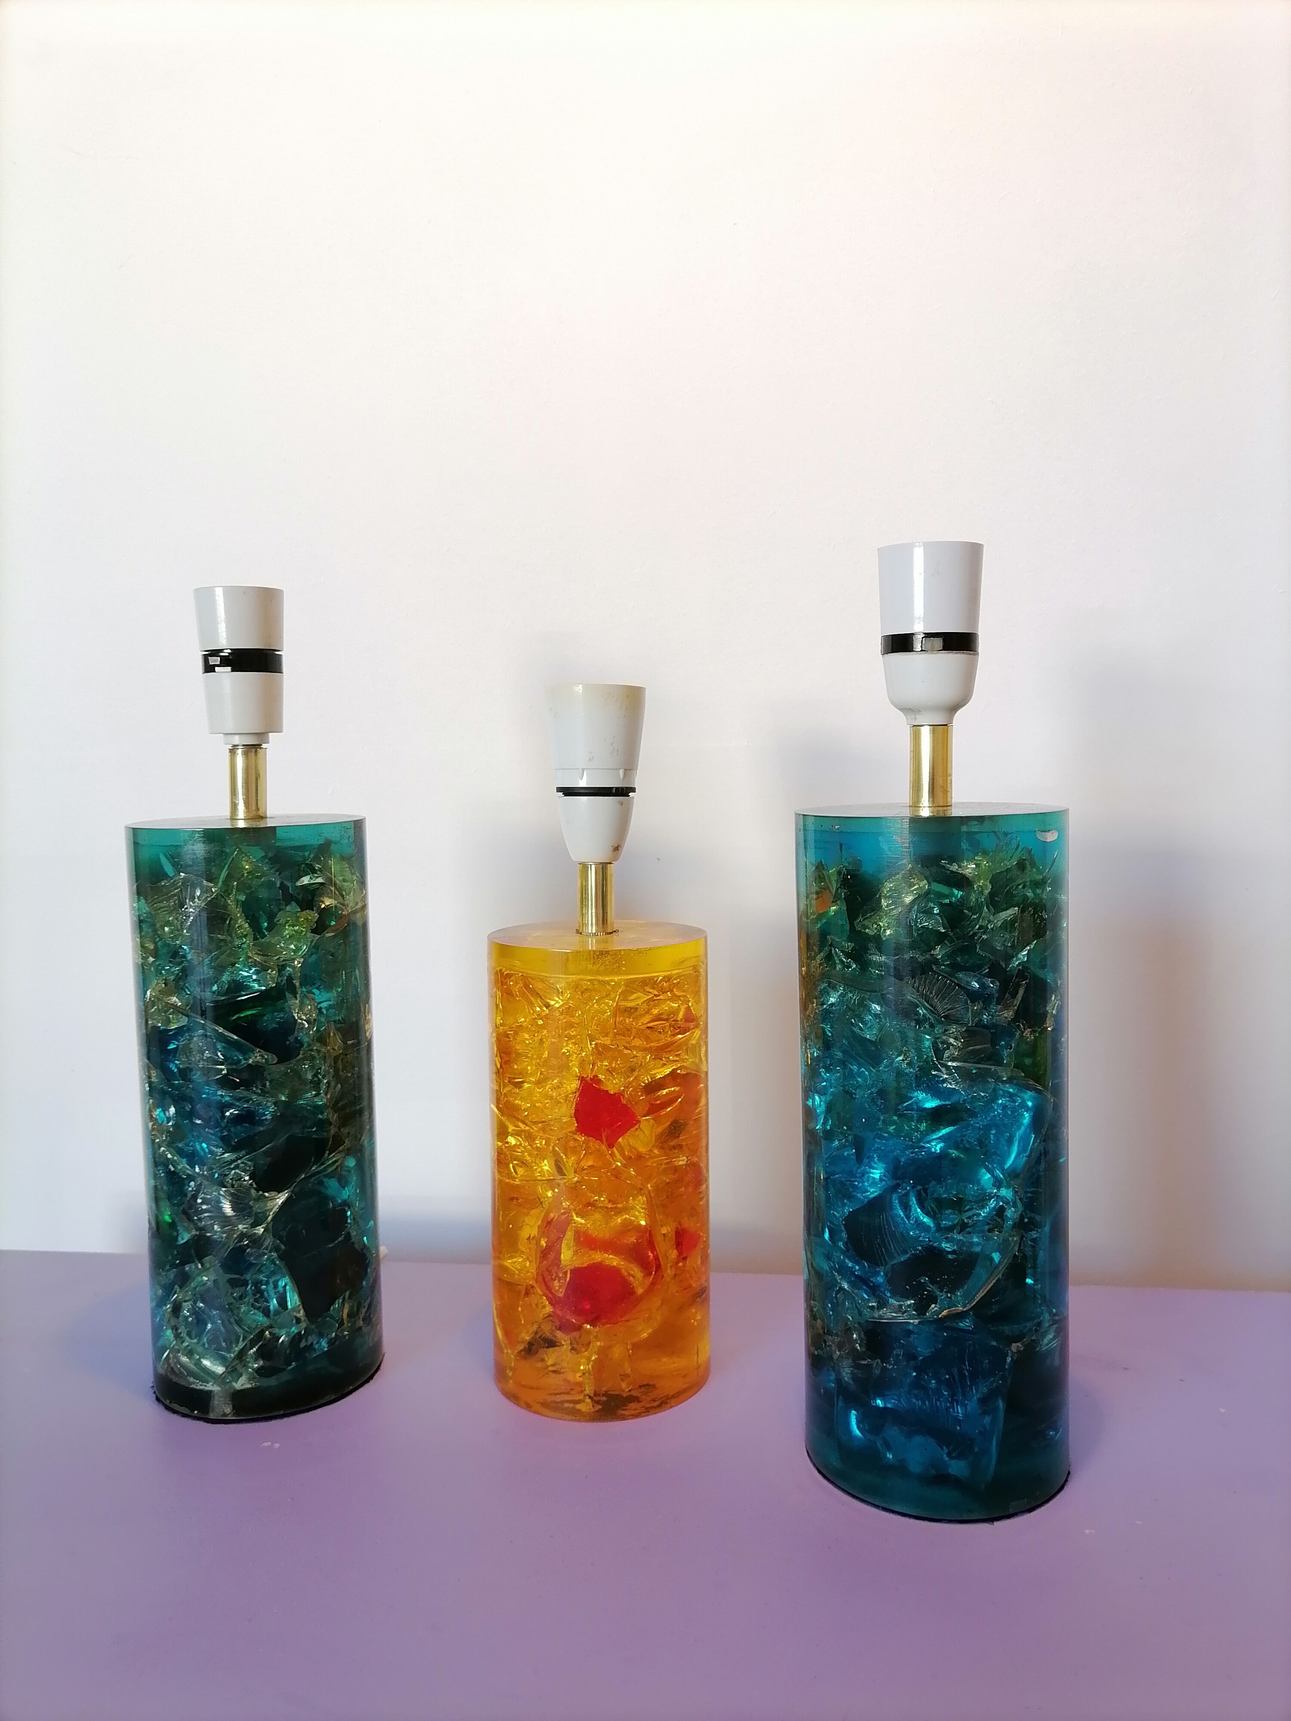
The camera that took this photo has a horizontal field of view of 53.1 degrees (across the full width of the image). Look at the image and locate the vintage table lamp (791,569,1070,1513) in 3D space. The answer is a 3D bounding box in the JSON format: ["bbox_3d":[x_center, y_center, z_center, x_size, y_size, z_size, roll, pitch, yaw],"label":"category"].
[{"bbox_3d":[0.113,0.059,0.499,0.102,0.351,0.102,0,5,13],"label":"vintage table lamp"}]

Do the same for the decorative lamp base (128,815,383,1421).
[{"bbox_3d":[-0.173,0.107,0.581,0.102,0.250,0.102,-2,5,-17],"label":"decorative lamp base"}]

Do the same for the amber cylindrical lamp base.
[{"bbox_3d":[-0.020,0.131,0.577,0.097,0.198,0.097,-1,5,0],"label":"amber cylindrical lamp base"}]

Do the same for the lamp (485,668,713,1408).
[{"bbox_3d":[-0.021,0.077,0.573,0.097,0.306,0.097,-1,5,-2],"label":"lamp"}]

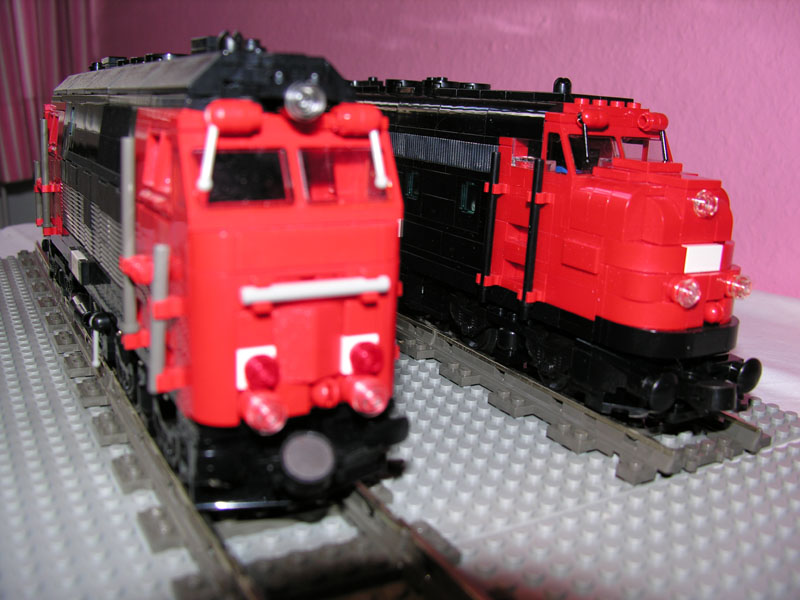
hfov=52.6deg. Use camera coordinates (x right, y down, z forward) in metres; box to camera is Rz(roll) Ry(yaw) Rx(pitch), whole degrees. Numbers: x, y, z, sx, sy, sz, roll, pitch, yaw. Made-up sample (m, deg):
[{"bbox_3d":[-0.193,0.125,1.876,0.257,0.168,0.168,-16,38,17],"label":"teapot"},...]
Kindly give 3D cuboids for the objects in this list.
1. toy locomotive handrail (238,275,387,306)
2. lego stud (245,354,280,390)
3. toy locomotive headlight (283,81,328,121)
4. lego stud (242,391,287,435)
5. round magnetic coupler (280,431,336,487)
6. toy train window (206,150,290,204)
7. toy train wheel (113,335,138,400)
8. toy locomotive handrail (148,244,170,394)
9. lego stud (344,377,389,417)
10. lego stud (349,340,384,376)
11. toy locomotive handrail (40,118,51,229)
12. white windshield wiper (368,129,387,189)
[{"bbox_3d":[-0.017,-0.002,0.166,0.033,0.004,0.004,-6,16,-29],"label":"toy locomotive handrail"},{"bbox_3d":[-0.028,0.015,0.167,0.008,0.008,0.004,-6,17,-29],"label":"lego stud"},{"bbox_3d":[-0.020,-0.041,0.166,0.008,0.008,0.006,-6,16,-29],"label":"toy locomotive headlight"},{"bbox_3d":[-0.028,0.023,0.168,0.009,0.009,0.005,-6,17,-29],"label":"lego stud"},{"bbox_3d":[-0.021,0.034,0.178,0.011,0.011,0.006,-7,17,-29],"label":"round magnetic coupler"},{"bbox_3d":[-0.031,-0.025,0.166,0.018,0.012,0.003,-6,-6,-29],"label":"toy train window"},{"bbox_3d":[-0.086,0.021,0.253,0.005,0.018,0.018,-6,16,-29],"label":"toy train wheel"},{"bbox_3d":[-0.052,0.004,0.174,0.003,0.034,0.003,-2,15,-30],"label":"toy locomotive handrail"},{"bbox_3d":[-0.007,0.021,0.179,0.009,0.009,0.005,-6,17,-29],"label":"lego stud"},{"bbox_3d":[-0.007,0.013,0.178,0.008,0.008,0.005,-6,16,-29],"label":"lego stud"},{"bbox_3d":[-0.159,-0.057,0.364,0.003,0.050,0.003,-4,16,-30],"label":"toy locomotive handrail"},{"bbox_3d":[-0.005,-0.031,0.177,0.003,0.013,0.003,-17,22,-26],"label":"white windshield wiper"}]

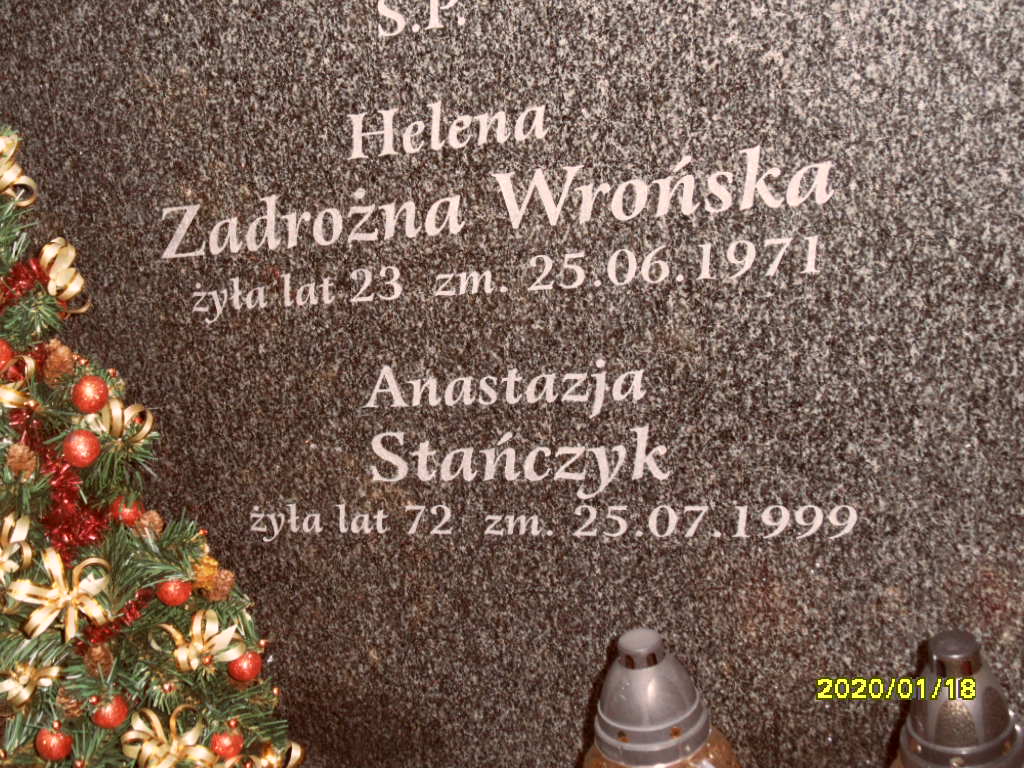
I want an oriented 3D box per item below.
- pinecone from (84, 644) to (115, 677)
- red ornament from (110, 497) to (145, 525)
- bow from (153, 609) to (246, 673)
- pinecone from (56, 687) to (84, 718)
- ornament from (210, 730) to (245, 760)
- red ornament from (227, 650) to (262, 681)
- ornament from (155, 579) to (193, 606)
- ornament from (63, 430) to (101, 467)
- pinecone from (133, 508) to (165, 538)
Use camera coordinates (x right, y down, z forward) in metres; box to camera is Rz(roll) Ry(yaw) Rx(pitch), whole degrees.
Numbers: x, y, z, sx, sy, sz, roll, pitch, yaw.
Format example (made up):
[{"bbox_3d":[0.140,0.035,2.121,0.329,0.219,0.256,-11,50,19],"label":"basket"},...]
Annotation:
[{"bbox_3d":[-0.310,0.207,1.110,0.023,0.028,0.023,-19,24,-17],"label":"pinecone"},{"bbox_3d":[-0.299,0.098,1.150,0.027,0.027,0.027,-11,18,-6],"label":"red ornament"},{"bbox_3d":[-0.237,0.194,1.120,0.070,0.050,0.040,-16,-9,-23],"label":"bow"},{"bbox_3d":[-0.333,0.240,1.115,0.023,0.026,0.023,-19,24,-17],"label":"pinecone"},{"bbox_3d":[-0.223,0.281,1.160,0.027,0.027,0.027,-11,18,-6],"label":"ornament"},{"bbox_3d":[-0.207,0.218,1.150,0.027,0.027,0.027,-11,18,-6],"label":"red ornament"},{"bbox_3d":[-0.253,0.154,1.110,0.027,0.027,0.027,-11,18,-6],"label":"ornament"},{"bbox_3d":[-0.315,0.047,1.085,0.028,0.028,0.028,-19,24,-17],"label":"ornament"},{"bbox_3d":[-0.278,0.106,1.130,0.023,0.024,0.023,11,32,42],"label":"pinecone"}]

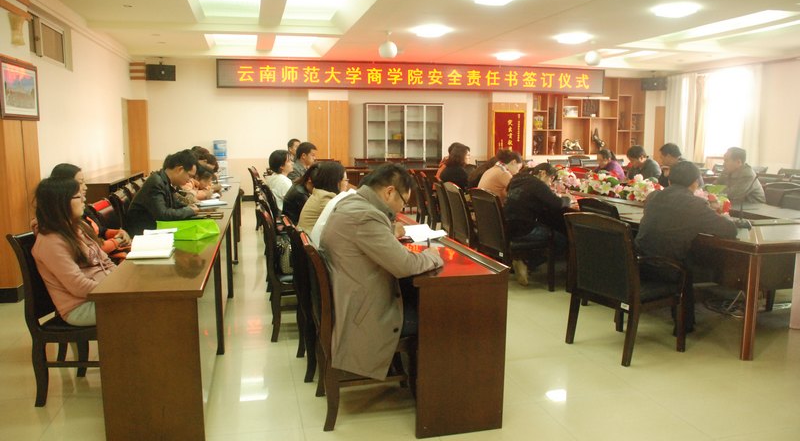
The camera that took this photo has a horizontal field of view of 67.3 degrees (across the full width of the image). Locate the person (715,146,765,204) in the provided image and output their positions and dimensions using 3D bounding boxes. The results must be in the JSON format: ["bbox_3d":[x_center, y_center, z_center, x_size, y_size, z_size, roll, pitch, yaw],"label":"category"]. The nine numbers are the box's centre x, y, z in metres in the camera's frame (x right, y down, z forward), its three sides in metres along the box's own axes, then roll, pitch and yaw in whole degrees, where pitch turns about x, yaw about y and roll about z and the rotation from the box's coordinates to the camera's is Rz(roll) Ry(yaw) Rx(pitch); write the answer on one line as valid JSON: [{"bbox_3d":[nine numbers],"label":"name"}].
[{"bbox_3d":[3.353,-0.060,5.871,0.750,1.300,0.500,1,8,9],"label":"person"}]

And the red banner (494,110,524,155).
[{"bbox_3d":[2.607,-2.001,14.243,0.780,1.140,0.050,-2,8,-13],"label":"red banner"}]

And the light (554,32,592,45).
[{"bbox_3d":[2.523,-2.637,8.733,0.450,0.100,0.450,-2,9,-14],"label":"light"}]

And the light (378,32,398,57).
[{"bbox_3d":[-0.160,-2.436,8.311,0.250,0.360,0.250,-2,9,-13],"label":"light"}]

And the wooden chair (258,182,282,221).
[{"bbox_3d":[-1.029,0.106,5.746,0.580,0.920,0.470,-2,9,-14],"label":"wooden chair"}]

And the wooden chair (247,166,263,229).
[{"bbox_3d":[-2.047,-0.345,9.420,0.580,0.920,0.460,-2,8,-13],"label":"wooden chair"}]

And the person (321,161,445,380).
[{"bbox_3d":[-0.080,0.344,3.028,0.700,1.250,0.520,-2,9,-14],"label":"person"}]

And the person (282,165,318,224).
[{"bbox_3d":[-0.587,0.100,4.804,0.740,1.180,0.470,-2,9,-13],"label":"person"}]

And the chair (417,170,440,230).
[{"bbox_3d":[0.624,-0.279,8.863,0.640,0.900,0.570,-1,8,-3],"label":"chair"}]

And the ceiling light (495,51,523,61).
[{"bbox_3d":[1.981,-2.951,10.863,0.430,0.100,0.430,-2,9,-14],"label":"ceiling light"}]

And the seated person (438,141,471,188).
[{"bbox_3d":[0.848,-0.205,6.810,0.750,1.340,0.480,-2,8,-13],"label":"seated person"}]

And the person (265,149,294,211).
[{"bbox_3d":[-0.972,-0.031,5.671,0.680,1.256,0.460,-2,8,-13],"label":"person"}]

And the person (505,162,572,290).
[{"bbox_3d":[1.257,0.045,5.502,0.750,1.140,0.500,-3,8,-18],"label":"person"}]

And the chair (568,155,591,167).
[{"bbox_3d":[4.161,-0.952,13.719,0.520,0.950,0.560,-2,8,-13],"label":"chair"}]

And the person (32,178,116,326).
[{"bbox_3d":[-1.578,0.339,3.372,0.740,1.200,0.480,-2,8,-13],"label":"person"}]

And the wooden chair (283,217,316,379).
[{"bbox_3d":[-0.398,0.440,3.657,0.580,0.920,0.460,-2,8,-13],"label":"wooden chair"}]

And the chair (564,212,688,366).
[{"bbox_3d":[1.440,0.383,3.855,0.640,0.910,0.540,-5,10,-30],"label":"chair"}]

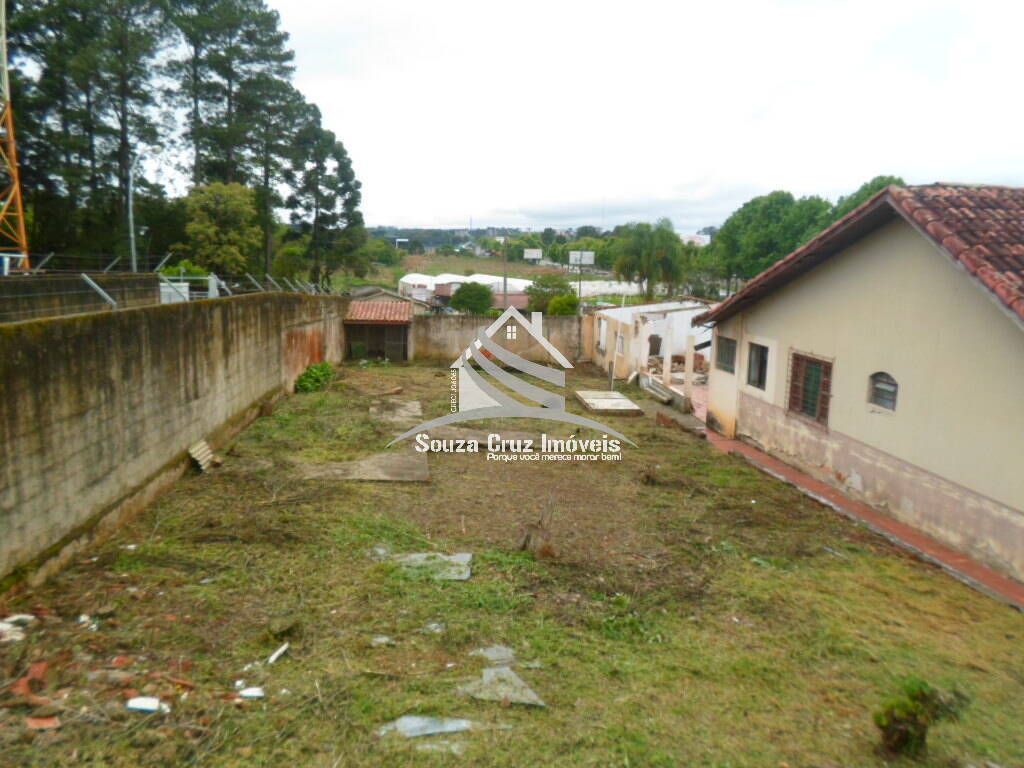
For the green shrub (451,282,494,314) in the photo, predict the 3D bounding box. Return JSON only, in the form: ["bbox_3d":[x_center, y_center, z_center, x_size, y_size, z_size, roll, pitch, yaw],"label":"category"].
[{"bbox_3d":[-2.350,-4.849,44.000,2.618,2.380,2.618,-1,10,-5],"label":"green shrub"}]

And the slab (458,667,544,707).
[{"bbox_3d":[-0.073,2.275,5.571,0.650,0.050,0.450,-1,10,-8],"label":"slab"}]

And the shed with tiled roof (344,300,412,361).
[{"bbox_3d":[-5.181,-2.139,28.994,2.523,2.150,2.100,-1,10,-5],"label":"shed with tiled roof"}]

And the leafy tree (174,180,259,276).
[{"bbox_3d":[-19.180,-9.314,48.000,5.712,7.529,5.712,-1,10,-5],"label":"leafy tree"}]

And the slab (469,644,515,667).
[{"bbox_3d":[-0.166,2.385,6.460,0.411,0.040,0.351,0,9,0],"label":"slab"}]

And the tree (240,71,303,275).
[{"bbox_3d":[-18.784,-16.039,58.000,5.000,16.000,4.800,-3,11,-18],"label":"tree"}]

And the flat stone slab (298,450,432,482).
[{"bbox_3d":[-2.302,1.361,11.867,1.950,0.090,1.700,0,9,-6],"label":"flat stone slab"}]

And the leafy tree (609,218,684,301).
[{"bbox_3d":[14.550,-13.469,80.000,7.789,8.871,7.789,-1,10,-5],"label":"leafy tree"}]

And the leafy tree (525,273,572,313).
[{"bbox_3d":[2.125,-4.976,42.691,2.750,2.889,2.750,2,9,3],"label":"leafy tree"}]

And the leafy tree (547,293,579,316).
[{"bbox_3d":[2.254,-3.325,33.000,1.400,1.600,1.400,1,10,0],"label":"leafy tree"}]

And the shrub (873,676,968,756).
[{"bbox_3d":[2.807,2.317,5.157,0.560,0.400,0.460,6,12,29],"label":"shrub"}]

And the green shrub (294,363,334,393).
[{"bbox_3d":[-4.549,-0.160,17.142,0.750,0.560,0.850,0,10,-4],"label":"green shrub"}]

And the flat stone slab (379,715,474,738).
[{"bbox_3d":[-0.641,2.538,5.455,0.681,0.040,0.262,-1,9,-5],"label":"flat stone slab"}]

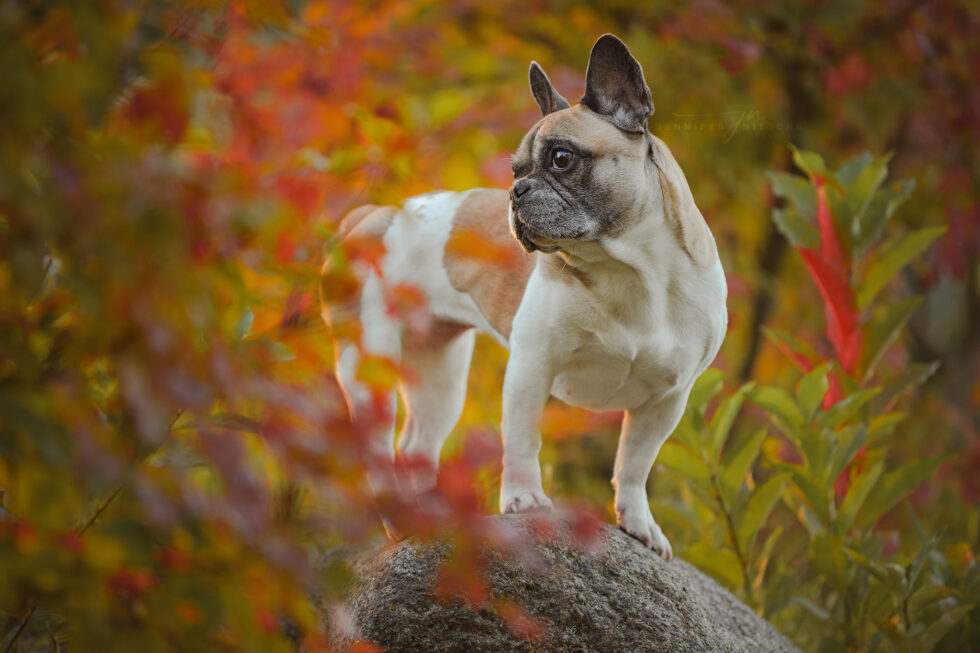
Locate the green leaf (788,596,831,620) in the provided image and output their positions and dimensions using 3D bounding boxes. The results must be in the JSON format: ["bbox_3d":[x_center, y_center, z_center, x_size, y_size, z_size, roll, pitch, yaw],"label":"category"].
[{"bbox_3d":[0.331,0.292,5.350,0.050,0.014,0.015,26,-8,9],"label":"green leaf"}]

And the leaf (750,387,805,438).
[{"bbox_3d":[0.289,0.085,5.200,0.072,0.028,0.020,41,-7,-9],"label":"leaf"}]

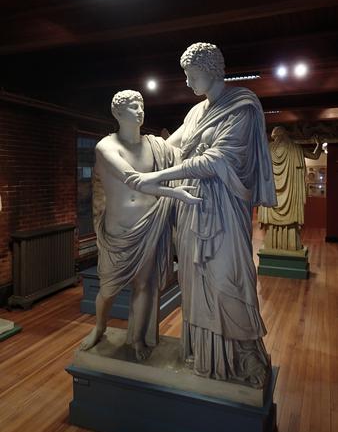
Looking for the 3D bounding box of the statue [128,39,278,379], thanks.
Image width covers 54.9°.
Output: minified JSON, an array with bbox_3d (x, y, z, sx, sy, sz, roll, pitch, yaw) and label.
[{"bbox_3d":[0.203,-0.049,1.923,0.730,1.837,0.600,4,8,38],"label":"statue"}]

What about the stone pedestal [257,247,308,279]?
[{"bbox_3d":[1.920,0.777,5.454,0.760,0.350,0.600,2,7,21],"label":"stone pedestal"}]

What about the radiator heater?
[{"bbox_3d":[-1.648,0.642,4.424,0.250,0.910,1.000,2,7,25],"label":"radiator heater"}]

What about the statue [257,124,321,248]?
[{"bbox_3d":[1.942,-0.461,5.308,0.918,1.971,0.620,2,7,21],"label":"statue"}]

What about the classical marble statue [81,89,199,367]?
[{"bbox_3d":[-0.175,0.041,2.049,0.720,1.638,0.450,-1,6,-5],"label":"classical marble statue"}]

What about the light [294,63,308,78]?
[{"bbox_3d":[1.548,-1.700,3.800,0.150,0.120,0.150,2,7,25],"label":"light"}]

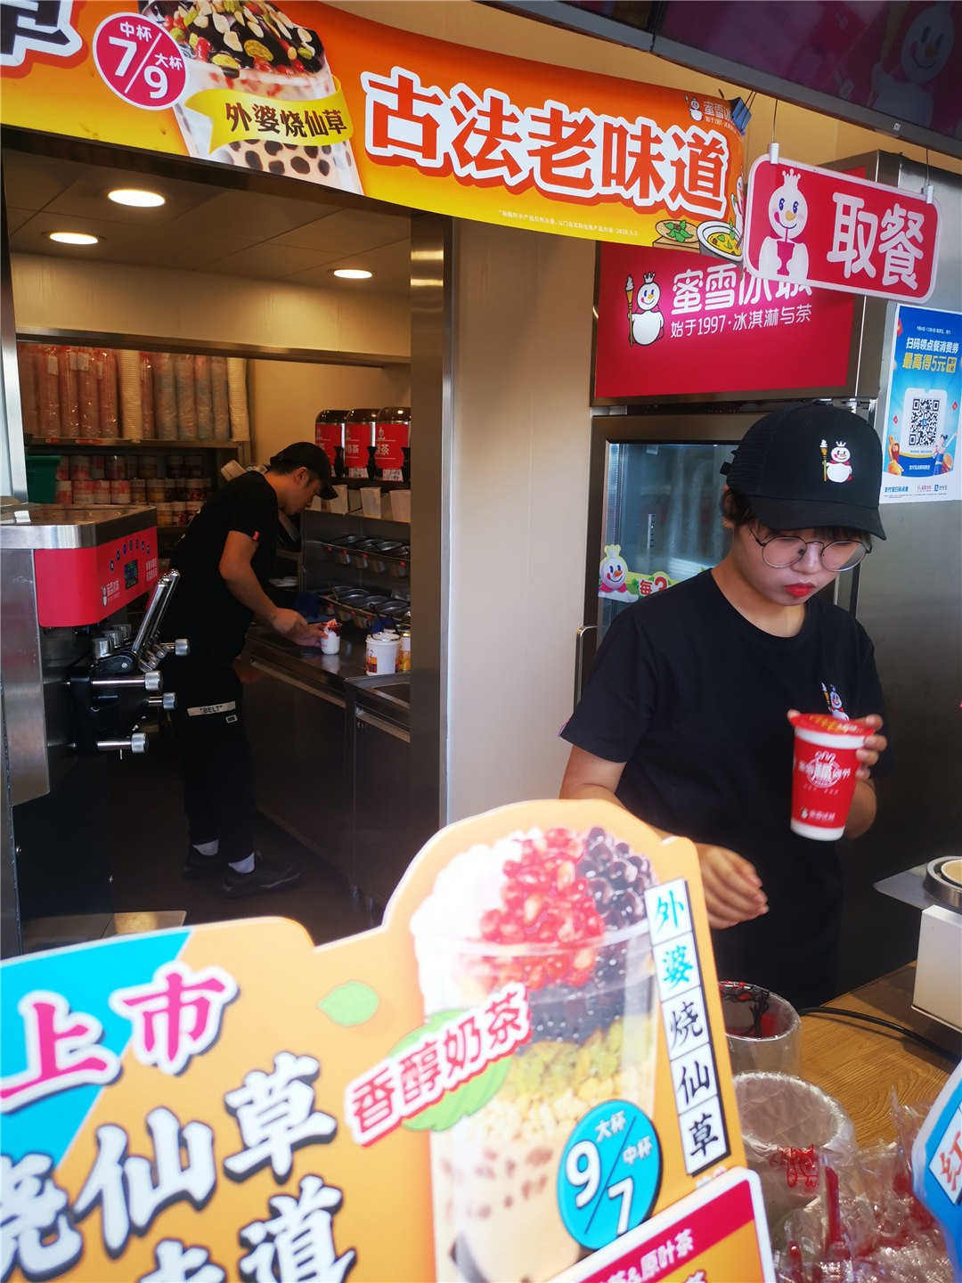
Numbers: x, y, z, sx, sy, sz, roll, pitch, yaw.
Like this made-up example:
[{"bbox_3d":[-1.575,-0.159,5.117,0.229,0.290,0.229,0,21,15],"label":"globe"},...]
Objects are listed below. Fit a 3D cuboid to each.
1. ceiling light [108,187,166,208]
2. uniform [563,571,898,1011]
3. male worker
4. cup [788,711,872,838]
[{"bbox_3d":[-0.843,-1.095,2.450,0.143,0.030,0.143,-7,14,-34],"label":"ceiling light"},{"bbox_3d":[0.324,0.216,1.350,0.480,0.630,0.300,-6,13,-30],"label":"uniform"},{"bbox_3d":[-0.831,0.086,3.558,0.600,1.580,0.480,-6,13,-30],"label":"male worker"},{"bbox_3d":[0.397,0.160,1.150,0.094,0.133,0.094,8,12,19],"label":"cup"}]

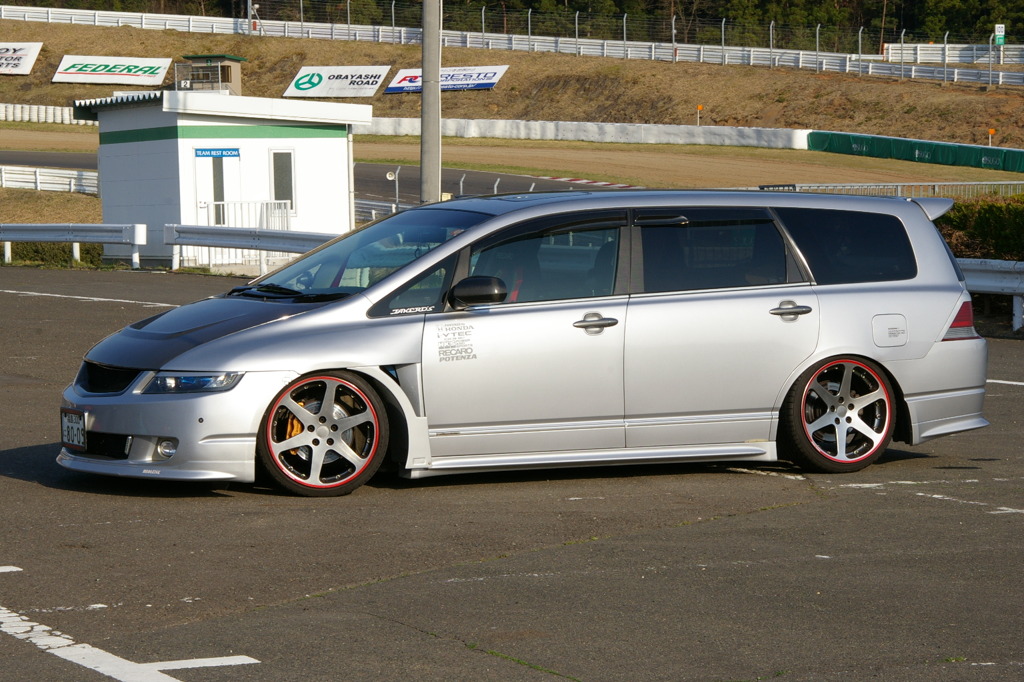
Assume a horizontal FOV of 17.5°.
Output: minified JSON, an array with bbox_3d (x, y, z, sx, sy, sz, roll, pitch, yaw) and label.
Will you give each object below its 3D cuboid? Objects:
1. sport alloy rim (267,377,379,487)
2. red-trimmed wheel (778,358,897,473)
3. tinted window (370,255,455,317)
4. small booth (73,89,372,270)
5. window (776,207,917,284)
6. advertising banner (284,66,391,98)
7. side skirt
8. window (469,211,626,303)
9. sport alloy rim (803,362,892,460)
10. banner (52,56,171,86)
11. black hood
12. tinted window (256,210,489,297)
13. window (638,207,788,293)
[{"bbox_3d":[-0.886,0.427,15.585,0.520,0.520,0.200,0,3,-3],"label":"sport alloy rim"},{"bbox_3d":[1.619,0.347,16.657,0.630,0.620,0.235,-1,3,-25],"label":"red-trimmed wheel"},{"bbox_3d":[-0.466,-0.261,15.683,0.498,0.292,0.050,-4,-18,-19],"label":"tinted window"},{"bbox_3d":[-5.303,-2.944,61.204,3.949,3.071,4.826,-2,3,-26],"label":"small booth"},{"bbox_3d":[1.677,-0.474,16.722,0.758,0.407,0.070,0,-18,-28],"label":"window"},{"bbox_3d":[-11.853,-17.629,226.000,6.836,0.120,3.418,2,41,24],"label":"advertising banner"},{"bbox_3d":[0.372,0.573,16.146,2.050,0.110,0.140,-2,3,-26],"label":"side skirt"},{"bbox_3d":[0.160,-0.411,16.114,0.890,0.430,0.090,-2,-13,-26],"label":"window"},{"bbox_3d":[1.645,0.355,16.821,0.520,0.520,0.200,-2,3,-26],"label":"sport alloy rim"},{"bbox_3d":[-27.489,-18.635,229.000,7.670,0.120,3.477,2,37,8],"label":"banner"},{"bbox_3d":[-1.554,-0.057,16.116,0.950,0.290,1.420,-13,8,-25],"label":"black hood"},{"bbox_3d":[-0.714,-0.445,16.505,0.970,0.170,1.360,-28,14,-22],"label":"tinted window"},{"bbox_3d":[0.968,-0.449,16.366,0.816,0.430,0.060,-2,-17,-25],"label":"window"}]

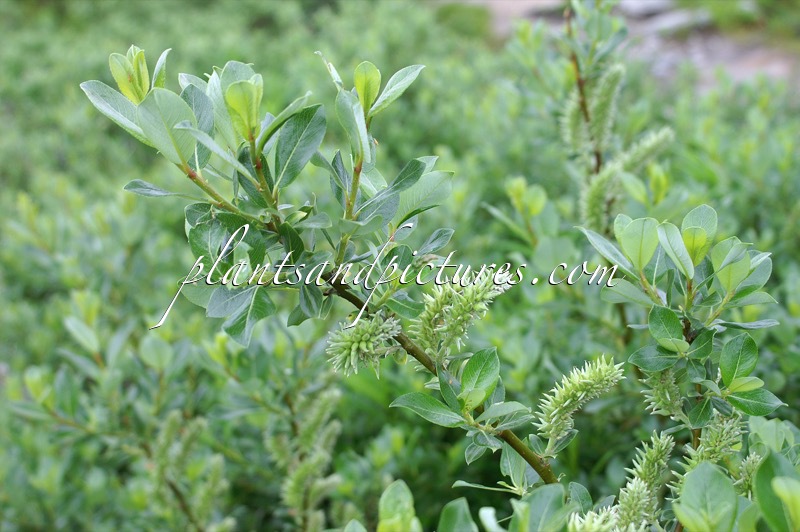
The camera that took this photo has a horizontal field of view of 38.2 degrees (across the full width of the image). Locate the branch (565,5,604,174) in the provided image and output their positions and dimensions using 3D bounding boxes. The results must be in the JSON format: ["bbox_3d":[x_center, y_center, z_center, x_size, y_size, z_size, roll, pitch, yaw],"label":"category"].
[{"bbox_3d":[0.137,-0.131,0.860,0.009,0.125,0.009,-11,7,10],"label":"branch"}]

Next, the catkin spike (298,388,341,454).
[{"bbox_3d":[-0.063,0.121,0.900,0.018,0.057,0.018,28,-9,0],"label":"catkin spike"}]

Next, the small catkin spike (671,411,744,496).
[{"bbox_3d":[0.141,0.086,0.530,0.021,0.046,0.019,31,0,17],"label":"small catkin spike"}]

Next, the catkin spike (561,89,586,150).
[{"bbox_3d":[0.129,-0.109,0.860,0.019,0.047,0.019,-2,7,9],"label":"catkin spike"}]

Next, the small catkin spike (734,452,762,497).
[{"bbox_3d":[0.162,0.097,0.535,0.013,0.023,0.013,18,-4,19],"label":"small catkin spike"}]

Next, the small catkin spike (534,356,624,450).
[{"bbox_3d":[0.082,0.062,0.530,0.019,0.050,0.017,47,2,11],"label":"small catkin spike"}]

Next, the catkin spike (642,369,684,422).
[{"bbox_3d":[0.124,0.060,0.545,0.018,0.029,0.018,-20,-10,10],"label":"catkin spike"}]

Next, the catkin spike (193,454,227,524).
[{"bbox_3d":[-0.157,0.184,0.950,0.018,0.061,0.018,17,-13,-6],"label":"catkin spike"}]

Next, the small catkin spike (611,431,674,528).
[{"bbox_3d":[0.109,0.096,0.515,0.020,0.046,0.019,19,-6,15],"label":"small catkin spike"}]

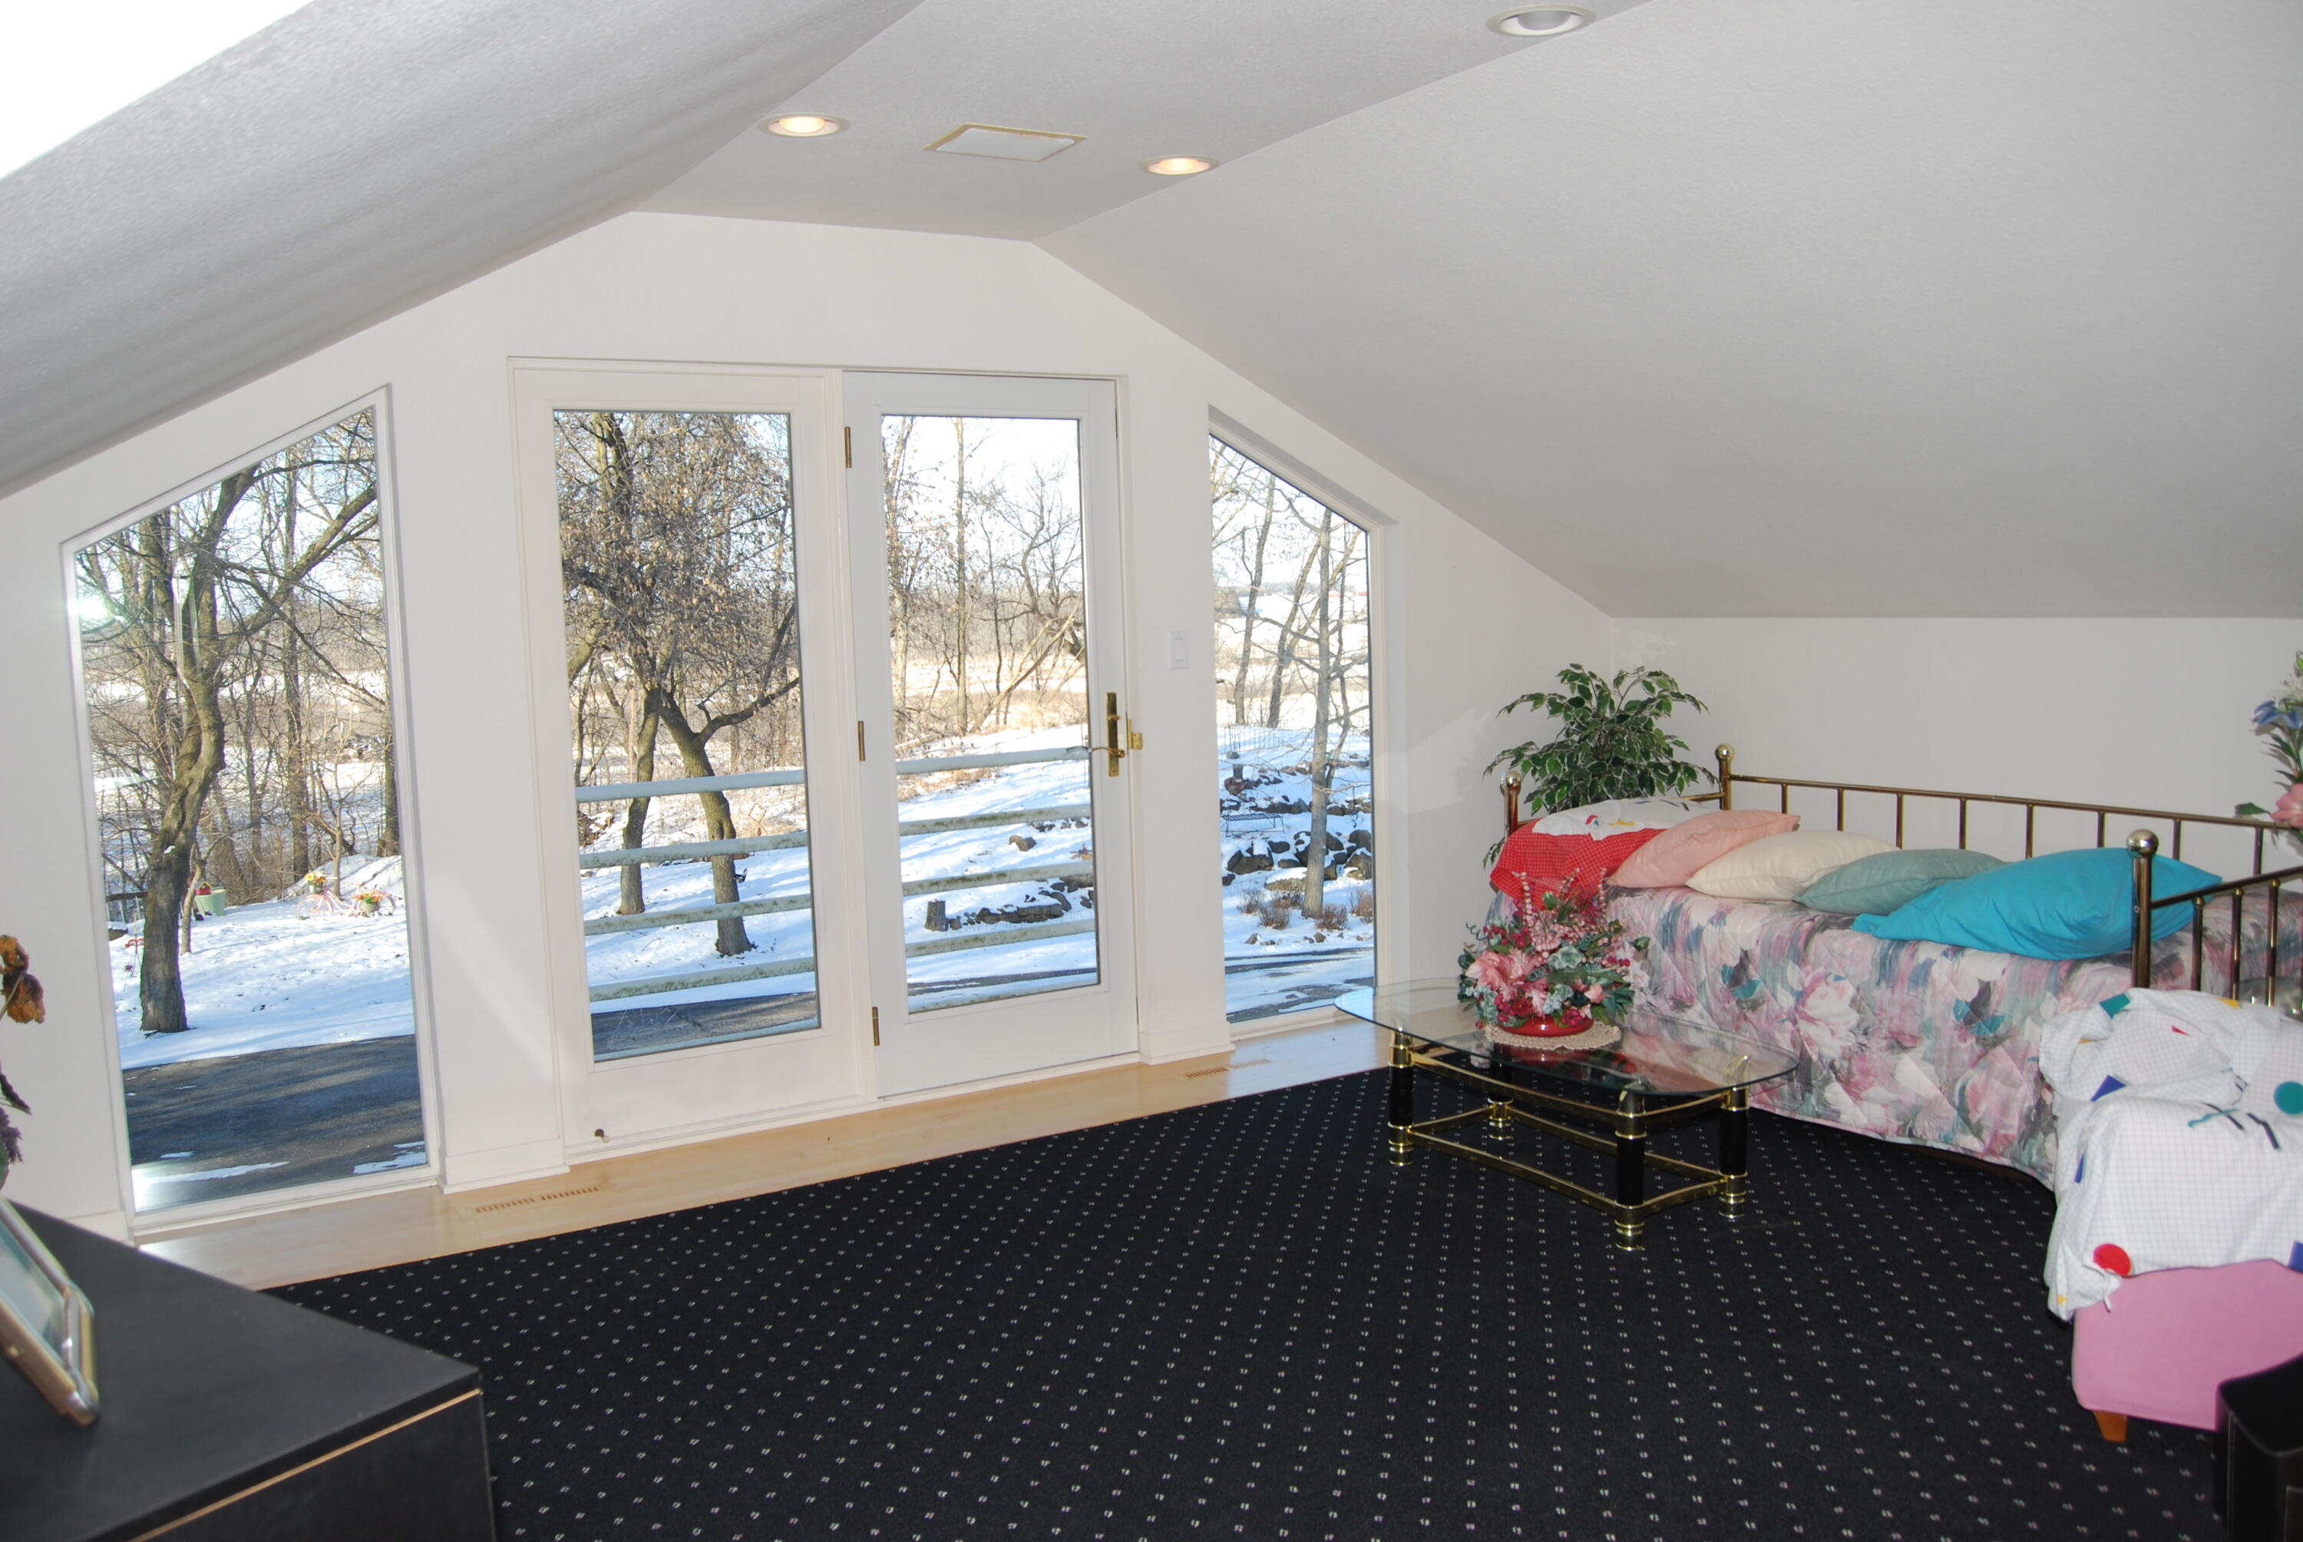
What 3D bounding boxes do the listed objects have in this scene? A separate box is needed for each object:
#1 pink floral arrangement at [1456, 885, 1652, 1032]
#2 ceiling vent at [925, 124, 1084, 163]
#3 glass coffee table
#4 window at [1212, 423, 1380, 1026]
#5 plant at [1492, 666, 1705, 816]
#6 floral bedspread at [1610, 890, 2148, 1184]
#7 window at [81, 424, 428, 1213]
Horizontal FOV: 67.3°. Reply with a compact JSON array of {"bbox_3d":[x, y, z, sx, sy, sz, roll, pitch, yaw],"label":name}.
[{"bbox_3d":[0.986,0.448,4.308,0.440,0.360,0.430,-2,6,0],"label":"pink floral arrangement"},{"bbox_3d":[-0.325,-1.383,3.837,0.290,0.025,0.243,-5,7,-30],"label":"ceiling vent"},{"bbox_3d":[0.986,0.821,4.284,0.615,0.395,1.220,-6,7,-31],"label":"glass coffee table"},{"bbox_3d":[0.506,-0.130,5.730,0.670,1.930,0.080,-6,7,-31],"label":"window"},{"bbox_3d":[1.496,0.234,5.817,0.720,1.190,0.700,-6,7,-31],"label":"plant"},{"bbox_3d":[2.051,0.604,4.839,0.940,0.580,1.900,-6,7,-31],"label":"floral bedspread"},{"bbox_3d":[-2.135,0.090,4.136,0.685,1.920,0.080,-6,7,-31],"label":"window"}]

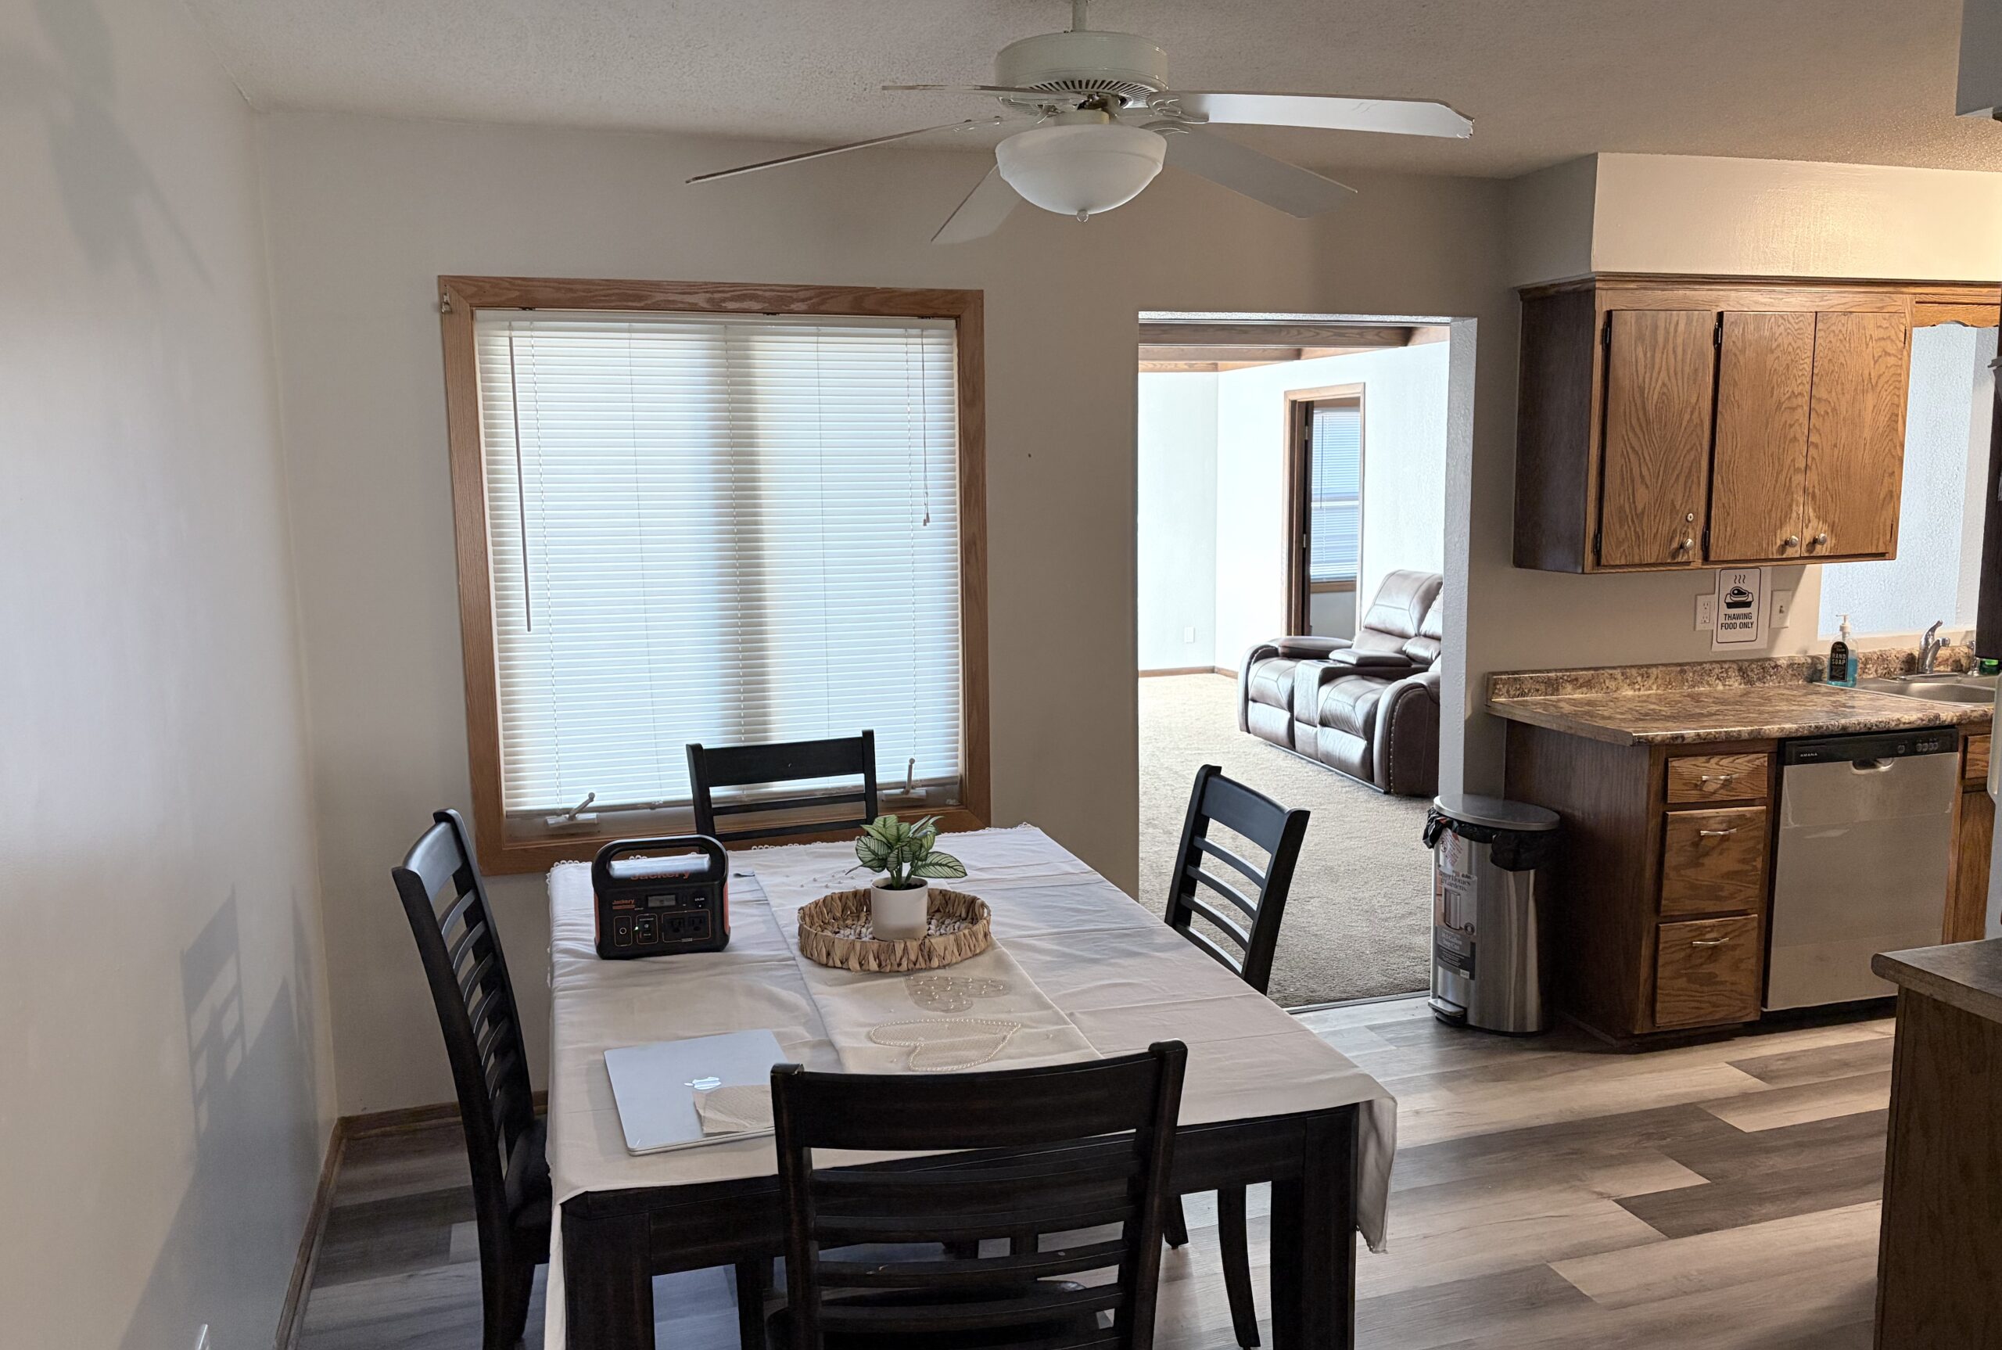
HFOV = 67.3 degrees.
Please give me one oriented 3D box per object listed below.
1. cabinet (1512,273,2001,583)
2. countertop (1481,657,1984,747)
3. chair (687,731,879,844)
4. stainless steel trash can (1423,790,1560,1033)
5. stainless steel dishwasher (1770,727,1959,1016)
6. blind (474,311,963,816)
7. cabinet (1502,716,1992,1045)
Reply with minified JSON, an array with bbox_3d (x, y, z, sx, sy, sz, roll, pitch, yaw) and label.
[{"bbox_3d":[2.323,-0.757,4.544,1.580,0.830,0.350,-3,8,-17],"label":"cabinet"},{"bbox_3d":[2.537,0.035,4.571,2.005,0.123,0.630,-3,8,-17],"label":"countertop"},{"bbox_3d":[-0.395,0.674,3.320,0.450,1.010,0.560,-4,8,-22],"label":"chair"},{"bbox_3d":[1.429,0.694,4.367,0.320,0.630,0.410,-6,9,-33],"label":"stainless steel trash can"},{"bbox_3d":[2.367,0.511,4.553,0.620,0.795,0.610,-3,8,-17],"label":"stainless steel dishwasher"},{"bbox_3d":[-0.681,-0.291,3.842,1.185,1.233,0.035,-3,8,-17],"label":"blind"},{"bbox_3d":[2.503,0.524,4.636,1.803,0.862,0.610,-3,8,-17],"label":"cabinet"}]

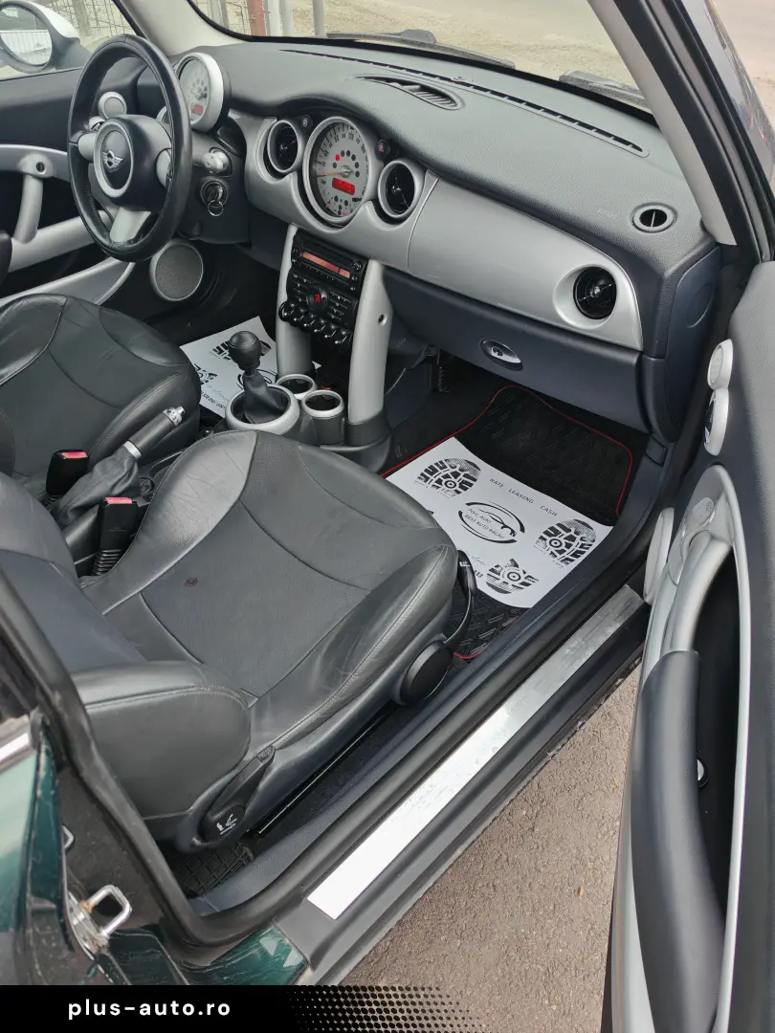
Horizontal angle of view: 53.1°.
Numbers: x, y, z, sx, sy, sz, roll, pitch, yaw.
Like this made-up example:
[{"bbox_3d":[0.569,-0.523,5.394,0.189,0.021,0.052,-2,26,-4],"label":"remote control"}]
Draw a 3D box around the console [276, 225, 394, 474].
[{"bbox_3d":[-0.105,-0.311,1.477,0.275,0.420,0.220,32,50,33],"label":"console"}]

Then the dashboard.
[{"bbox_3d":[0.014,-0.588,1.423,1.330,0.410,0.410,32,50,33],"label":"dashboard"}]

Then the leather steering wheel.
[{"bbox_3d":[-0.450,-0.655,1.411,0.372,0.372,0.100,32,30,33],"label":"leather steering wheel"}]

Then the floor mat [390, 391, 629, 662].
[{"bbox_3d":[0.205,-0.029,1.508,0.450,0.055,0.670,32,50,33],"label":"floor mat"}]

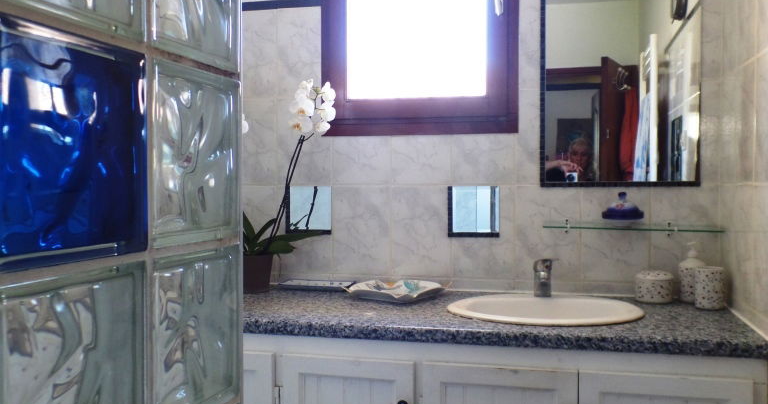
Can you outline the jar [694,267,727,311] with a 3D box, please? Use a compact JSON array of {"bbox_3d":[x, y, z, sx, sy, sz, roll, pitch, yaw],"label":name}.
[{"bbox_3d":[0.904,0.239,1.889,0.077,0.110,0.077,0,1,14],"label":"jar"}]

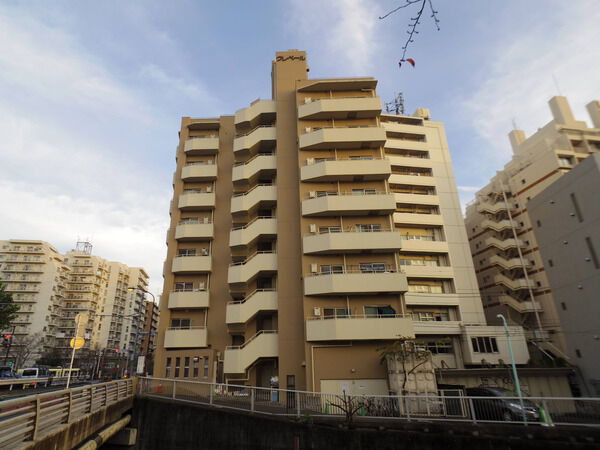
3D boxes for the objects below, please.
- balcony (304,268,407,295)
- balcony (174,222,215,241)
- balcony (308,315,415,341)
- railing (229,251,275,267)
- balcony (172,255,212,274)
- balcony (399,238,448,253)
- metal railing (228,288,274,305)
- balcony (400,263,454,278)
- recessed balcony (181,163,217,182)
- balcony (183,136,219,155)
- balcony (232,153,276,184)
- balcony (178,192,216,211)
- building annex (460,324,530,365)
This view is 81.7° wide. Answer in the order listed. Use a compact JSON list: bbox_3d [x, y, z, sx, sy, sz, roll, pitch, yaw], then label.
[{"bbox_3d":[3.588,3.839,22.562,6.455,1.330,1.150,-1,-21,-1],"label":"balcony"},{"bbox_3d":[-8.654,0.630,28.853,3.300,1.220,1.050,-2,-21,1],"label":"balcony"},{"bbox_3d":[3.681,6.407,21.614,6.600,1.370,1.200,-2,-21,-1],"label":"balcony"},{"bbox_3d":[-3.417,2.494,25.609,3.650,0.920,0.500,-2,-21,1],"label":"railing"},{"bbox_3d":[-8.583,3.234,28.029,3.200,1.350,1.200,-1,-21,-3],"label":"balcony"},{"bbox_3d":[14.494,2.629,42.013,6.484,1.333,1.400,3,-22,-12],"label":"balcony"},{"bbox_3d":[-3.412,5.093,24.492,3.450,0.970,0.250,-4,-21,6],"label":"metal railing"},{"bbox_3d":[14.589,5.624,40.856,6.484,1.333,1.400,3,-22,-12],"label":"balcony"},{"bbox_3d":[-8.829,-4.546,30.875,3.300,1.220,1.050,-2,-21,1],"label":"recessed balcony"},{"bbox_3d":[-8.944,-7.202,32.081,3.200,1.350,1.200,-1,-21,-3],"label":"balcony"},{"bbox_3d":[-3.656,-4.536,28.710,3.700,2.150,1.150,-2,-21,1],"label":"balcony"},{"bbox_3d":[-8.728,-1.943,30.009,3.169,1.280,1.100,-1,-21,-2],"label":"balcony"},{"bbox_3d":[20.962,13.349,38.280,7.000,3.850,2.600,3,-22,-12],"label":"building annex"}]

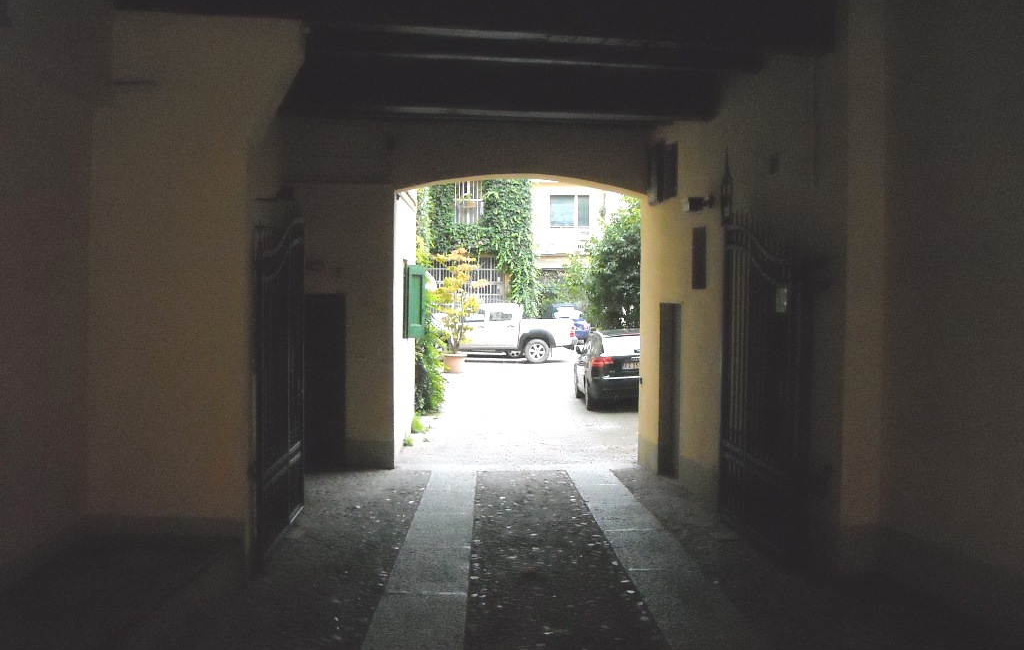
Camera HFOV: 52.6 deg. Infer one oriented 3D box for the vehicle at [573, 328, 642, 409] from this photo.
[{"bbox_3d":[2.150,0.780,19.650,1.780,1.430,4.380,1,1,0],"label":"vehicle"}]

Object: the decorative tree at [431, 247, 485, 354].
[{"bbox_3d":[-1.430,-0.640,27.200,1.420,2.780,1.350,1,1,0],"label":"decorative tree"}]

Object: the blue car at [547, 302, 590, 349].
[{"bbox_3d":[1.870,0.120,37.900,1.700,1.620,4.000,0,1,-2],"label":"blue car"}]

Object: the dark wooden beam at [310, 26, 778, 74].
[{"bbox_3d":[0.160,-2.180,8.150,3.750,0.270,0.250,0,1,-7],"label":"dark wooden beam"}]

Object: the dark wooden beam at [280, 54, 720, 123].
[{"bbox_3d":[-0.130,-2.150,9.530,4.150,0.450,0.280,0,1,-6],"label":"dark wooden beam"}]

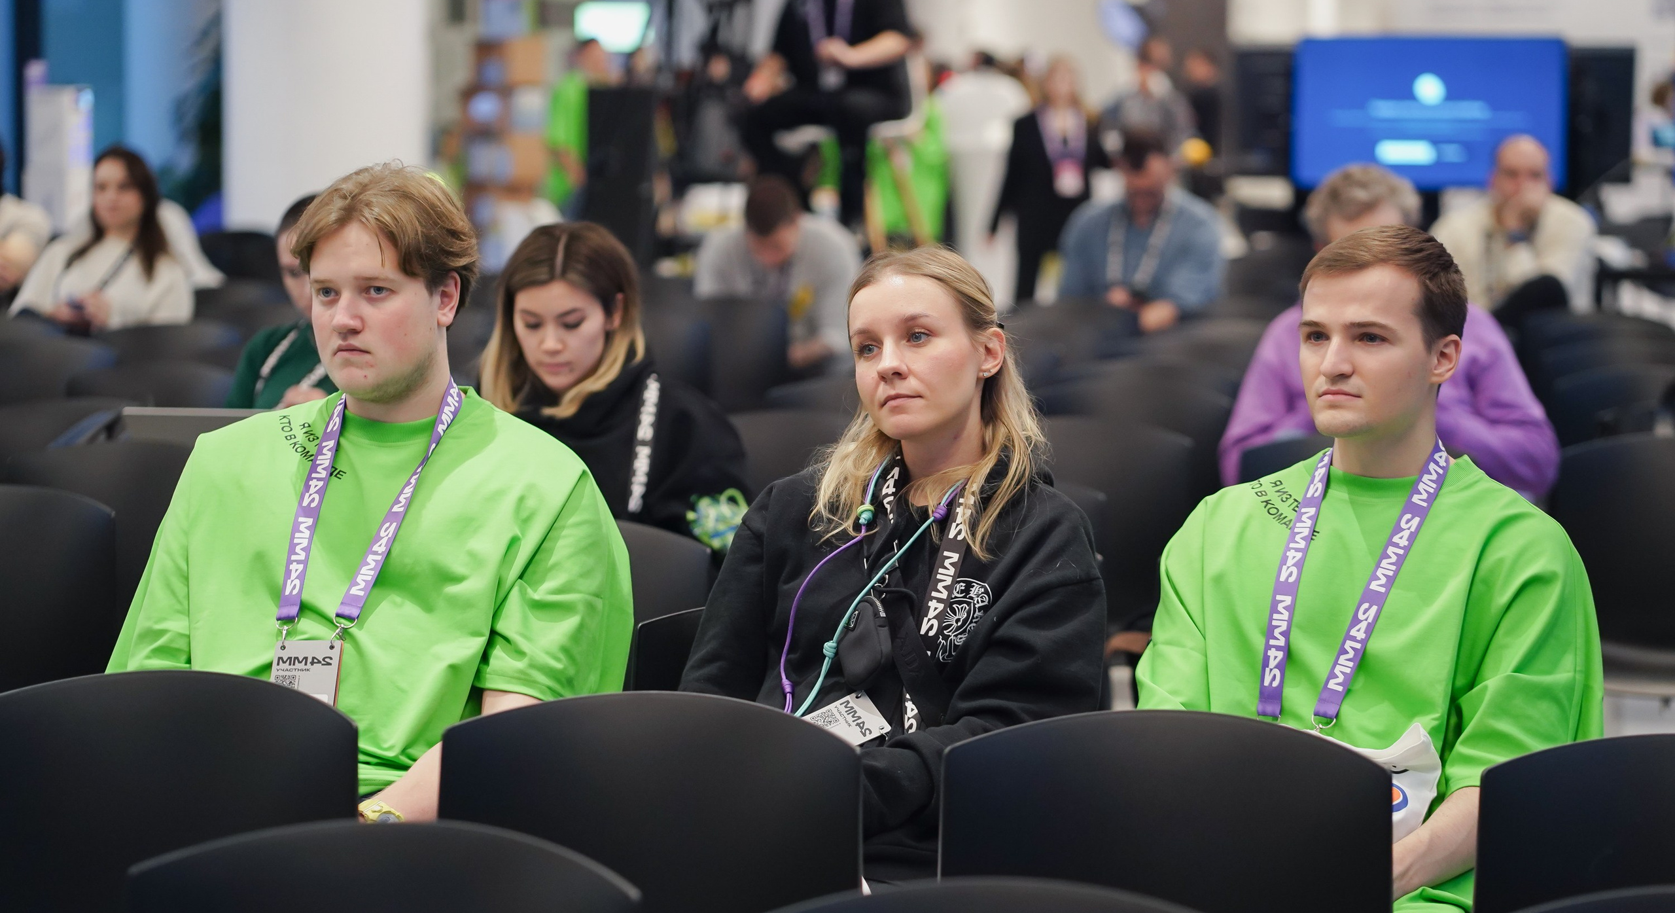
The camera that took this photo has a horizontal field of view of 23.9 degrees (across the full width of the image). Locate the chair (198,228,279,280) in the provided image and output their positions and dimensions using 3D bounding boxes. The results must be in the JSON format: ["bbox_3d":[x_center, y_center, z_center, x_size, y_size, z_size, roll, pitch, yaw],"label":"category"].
[{"bbox_3d":[-2.466,-0.492,16.322,0.490,0.830,0.540,1,5,12],"label":"chair"}]

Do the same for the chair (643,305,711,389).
[{"bbox_3d":[-0.625,0.006,10.957,0.480,0.800,0.530,2,5,13],"label":"chair"}]

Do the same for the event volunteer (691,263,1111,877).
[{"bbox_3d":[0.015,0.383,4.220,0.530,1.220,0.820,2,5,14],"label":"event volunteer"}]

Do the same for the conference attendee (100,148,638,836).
[{"bbox_3d":[-0.544,0.331,4.428,0.580,1.340,0.800,2,5,19],"label":"conference attendee"}]

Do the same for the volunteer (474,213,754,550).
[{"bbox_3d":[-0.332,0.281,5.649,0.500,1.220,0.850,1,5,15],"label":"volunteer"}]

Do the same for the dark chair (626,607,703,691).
[{"bbox_3d":[-0.044,0.596,4.336,0.490,0.830,0.540,1,5,15],"label":"dark chair"}]

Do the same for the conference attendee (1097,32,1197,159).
[{"bbox_3d":[1.403,-1.071,17.776,0.480,1.720,0.380,-2,6,-20],"label":"conference attendee"}]

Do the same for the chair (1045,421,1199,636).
[{"bbox_3d":[0.371,0.371,6.811,0.490,0.830,0.540,1,5,13],"label":"chair"}]

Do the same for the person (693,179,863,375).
[{"bbox_3d":[-0.181,-0.233,11.526,0.520,1.180,0.880,1,5,10],"label":"person"}]

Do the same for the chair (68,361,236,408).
[{"bbox_3d":[-1.607,0.193,8.707,0.480,0.800,0.530,2,5,13],"label":"chair"}]

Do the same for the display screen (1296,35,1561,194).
[{"bbox_3d":[2.875,-1.667,19.200,1.320,0.745,0.070,0,5,2],"label":"display screen"}]

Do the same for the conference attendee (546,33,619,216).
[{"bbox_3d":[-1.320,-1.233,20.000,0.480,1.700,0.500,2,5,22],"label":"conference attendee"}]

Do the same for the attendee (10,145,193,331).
[{"bbox_3d":[-2.163,-0.265,11.400,0.540,1.240,0.840,2,5,14],"label":"attendee"}]

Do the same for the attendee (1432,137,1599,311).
[{"bbox_3d":[2.043,-0.319,12.000,0.540,1.310,0.820,1,5,10],"label":"attendee"}]

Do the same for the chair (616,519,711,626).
[{"bbox_3d":[-0.423,0.520,5.172,0.490,0.830,0.540,1,5,13],"label":"chair"}]

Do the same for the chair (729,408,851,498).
[{"bbox_3d":[-0.100,0.326,7.307,0.480,0.800,0.530,2,5,13],"label":"chair"}]

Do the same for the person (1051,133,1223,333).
[{"bbox_3d":[0.899,-0.328,12.000,0.540,1.310,0.800,1,5,7],"label":"person"}]

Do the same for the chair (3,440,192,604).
[{"bbox_3d":[-1.262,0.386,6.507,0.480,0.800,0.530,2,5,13],"label":"chair"}]

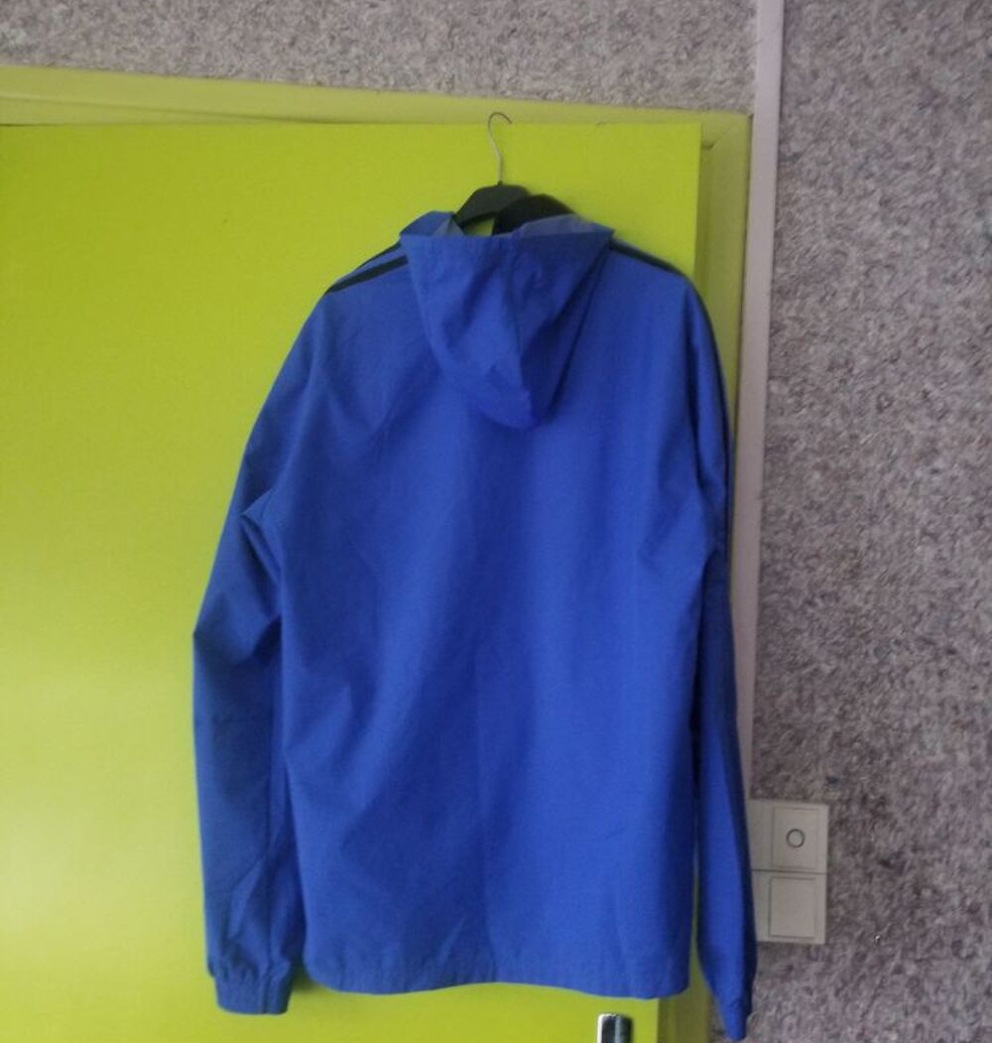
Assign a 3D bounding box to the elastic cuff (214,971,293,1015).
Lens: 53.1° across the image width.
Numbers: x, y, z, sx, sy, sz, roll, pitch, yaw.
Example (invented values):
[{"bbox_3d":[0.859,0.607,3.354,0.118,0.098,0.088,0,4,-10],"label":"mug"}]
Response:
[{"bbox_3d":[-0.247,0.479,1.010,0.074,0.041,0.045,1,-4,8],"label":"elastic cuff"}]

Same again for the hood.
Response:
[{"bbox_3d":[0.011,-0.195,0.966,0.203,0.205,0.130,2,-4,8],"label":"hood"}]

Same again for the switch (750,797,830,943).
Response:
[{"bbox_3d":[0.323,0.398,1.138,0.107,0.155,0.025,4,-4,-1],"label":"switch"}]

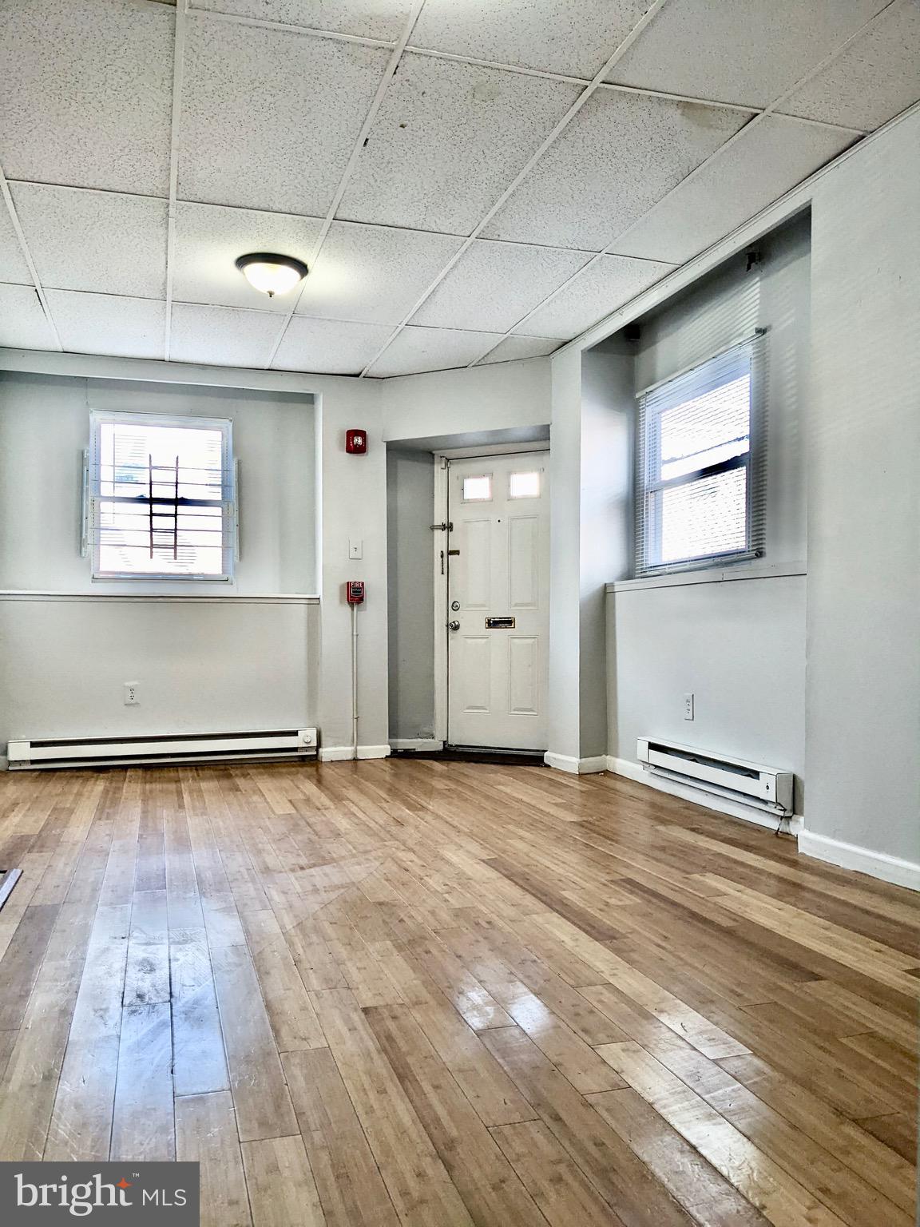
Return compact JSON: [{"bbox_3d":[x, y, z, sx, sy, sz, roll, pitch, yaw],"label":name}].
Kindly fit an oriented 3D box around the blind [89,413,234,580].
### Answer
[{"bbox_3d":[-1.920,-0.741,6.195,0.880,1.080,0.045,0,-1,-17],"label":"blind"}]

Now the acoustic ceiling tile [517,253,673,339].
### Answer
[{"bbox_3d":[0.643,-1.604,4.915,0.404,0.018,1.210,0,-1,-17],"label":"acoustic ceiling tile"}]

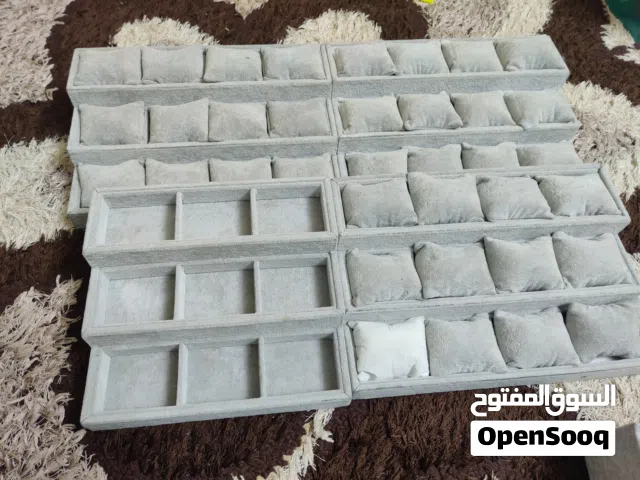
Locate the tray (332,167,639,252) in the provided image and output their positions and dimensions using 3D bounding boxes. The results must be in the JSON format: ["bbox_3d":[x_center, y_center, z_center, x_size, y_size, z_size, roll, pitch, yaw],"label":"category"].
[{"bbox_3d":[0.206,-0.044,0.653,0.380,0.038,0.087,-3,57,-7],"label":"tray"}]

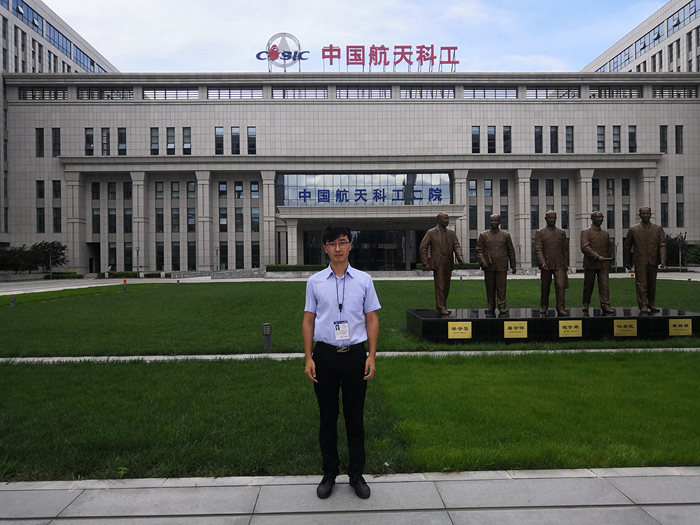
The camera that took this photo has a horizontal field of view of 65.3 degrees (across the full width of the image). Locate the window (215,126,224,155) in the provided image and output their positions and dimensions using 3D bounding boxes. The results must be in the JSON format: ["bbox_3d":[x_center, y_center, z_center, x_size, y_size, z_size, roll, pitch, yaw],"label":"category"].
[{"bbox_3d":[-16.177,-15.011,67.737,1.000,3.475,0.150,-1,0,-2],"label":"window"}]

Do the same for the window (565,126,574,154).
[{"bbox_3d":[28.673,-16.036,71.241,1.044,3.551,0.150,-1,0,-2],"label":"window"}]

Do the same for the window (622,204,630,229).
[{"bbox_3d":[35.745,-5.913,70.725,0.997,3.096,0.150,-1,0,-1],"label":"window"}]

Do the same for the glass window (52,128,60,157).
[{"bbox_3d":[-39.372,-16.079,73.220,1.085,3.999,0.200,-1,0,-1],"label":"glass window"}]

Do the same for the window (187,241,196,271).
[{"bbox_3d":[-20.024,-0.773,69.196,1.000,3.650,0.150,-1,0,-2],"label":"window"}]

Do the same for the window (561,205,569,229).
[{"bbox_3d":[27.445,-5.741,69.583,0.910,3.000,0.150,-1,0,-2],"label":"window"}]

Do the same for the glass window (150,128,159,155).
[{"bbox_3d":[-24.921,-15.454,69.618,1.047,3.546,0.150,-1,0,-2],"label":"glass window"}]

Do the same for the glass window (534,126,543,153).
[{"bbox_3d":[25.855,-16.780,74.851,1.079,3.923,0.200,-1,0,-1],"label":"glass window"}]

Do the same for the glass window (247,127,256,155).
[{"bbox_3d":[-12.193,-15.064,67.864,1.000,3.481,0.150,-1,0,-2],"label":"glass window"}]

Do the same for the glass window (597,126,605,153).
[{"bbox_3d":[34.537,-16.849,75.067,1.085,3.949,0.200,-1,0,-1],"label":"glass window"}]

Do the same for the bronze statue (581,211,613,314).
[{"bbox_3d":[4.989,-0.014,11.050,0.640,2.040,0.600,-1,0,-4],"label":"bronze statue"}]

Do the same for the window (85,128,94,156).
[{"bbox_3d":[-32.204,-14.919,67.433,1.000,3.409,0.150,-1,0,-1],"label":"window"}]

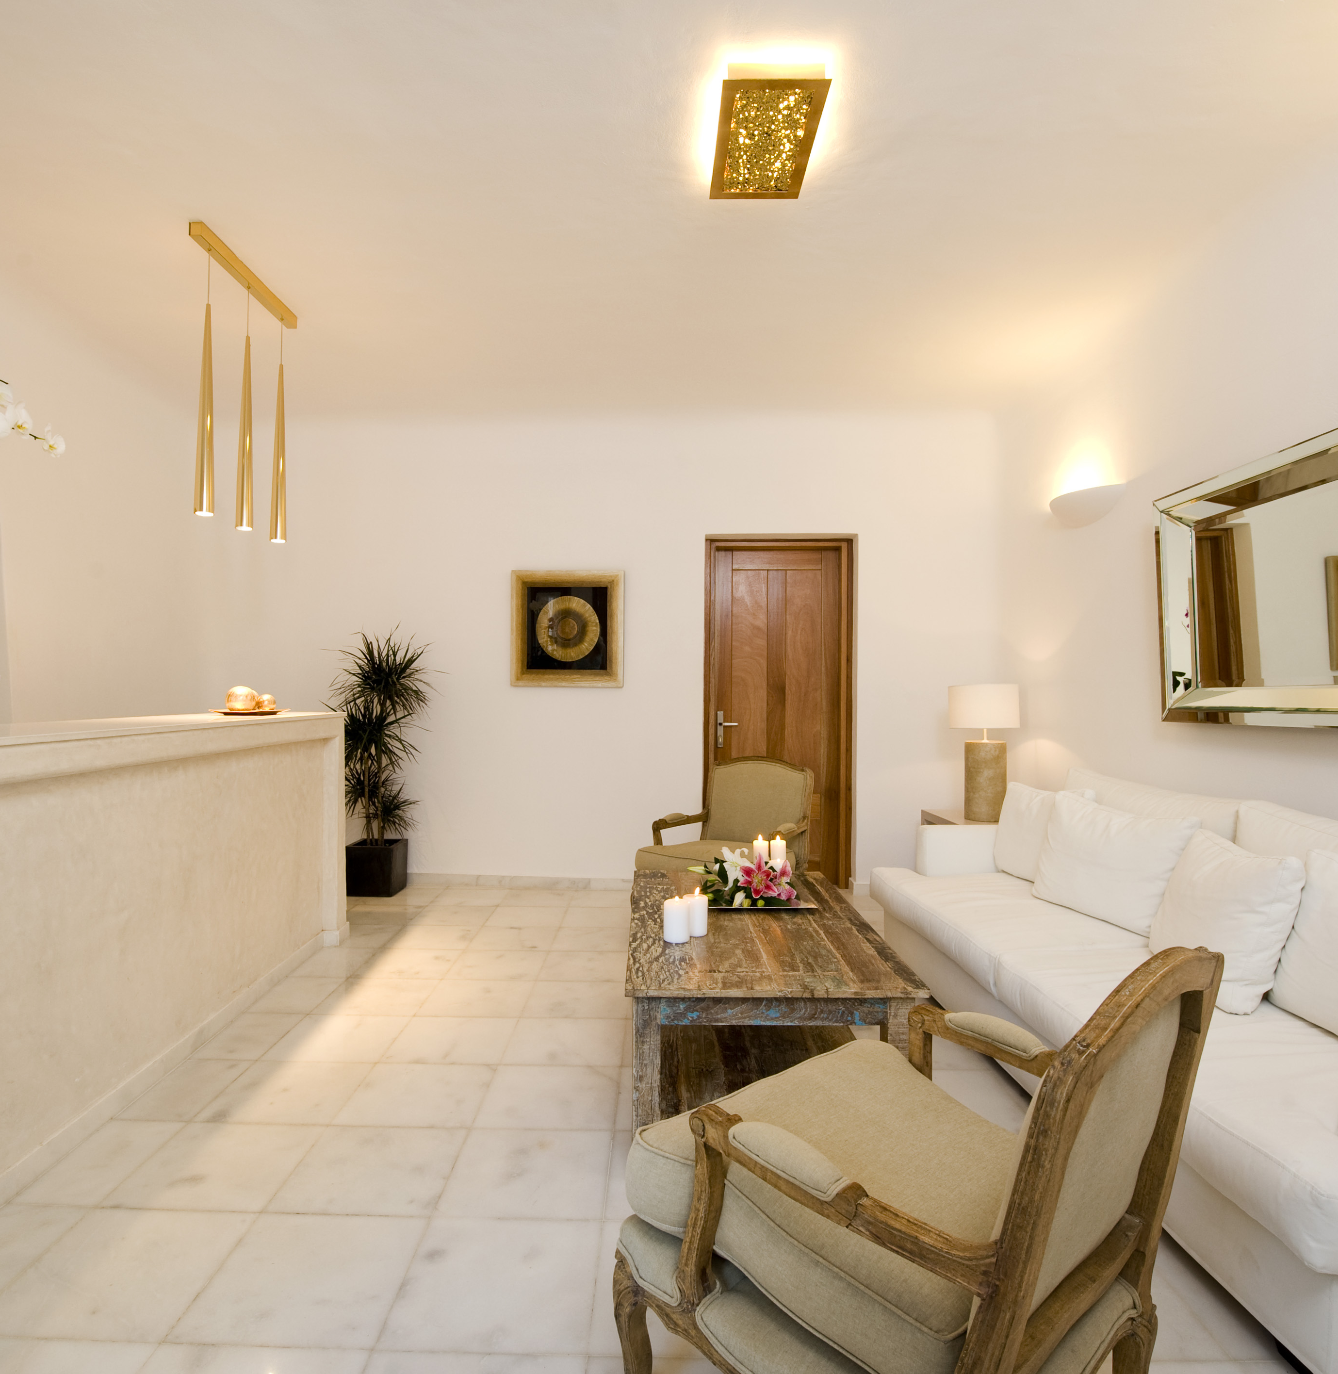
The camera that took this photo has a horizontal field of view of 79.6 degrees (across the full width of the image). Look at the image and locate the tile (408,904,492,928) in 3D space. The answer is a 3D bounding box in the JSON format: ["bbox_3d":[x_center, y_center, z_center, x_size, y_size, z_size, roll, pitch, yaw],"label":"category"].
[{"bbox_3d":[-1.158,1.245,4.334,0.400,0.015,0.385,1,0,0],"label":"tile"}]

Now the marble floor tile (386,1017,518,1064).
[{"bbox_3d":[-0.763,1.262,2.851,0.400,0.020,0.390,1,0,0],"label":"marble floor tile"}]

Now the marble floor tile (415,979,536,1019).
[{"bbox_3d":[-0.743,1.225,3.140,0.393,0.015,0.369,1,0,0],"label":"marble floor tile"}]

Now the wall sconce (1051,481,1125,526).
[{"bbox_3d":[1.975,-0.839,3.865,0.180,0.135,0.490,1,0,0],"label":"wall sconce"}]

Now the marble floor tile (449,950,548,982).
[{"bbox_3d":[-0.769,1.266,3.630,0.400,0.020,0.390,1,0,0],"label":"marble floor tile"}]

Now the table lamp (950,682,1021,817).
[{"bbox_3d":[1.742,0.356,4.420,0.365,0.723,0.365,1,0,0],"label":"table lamp"}]

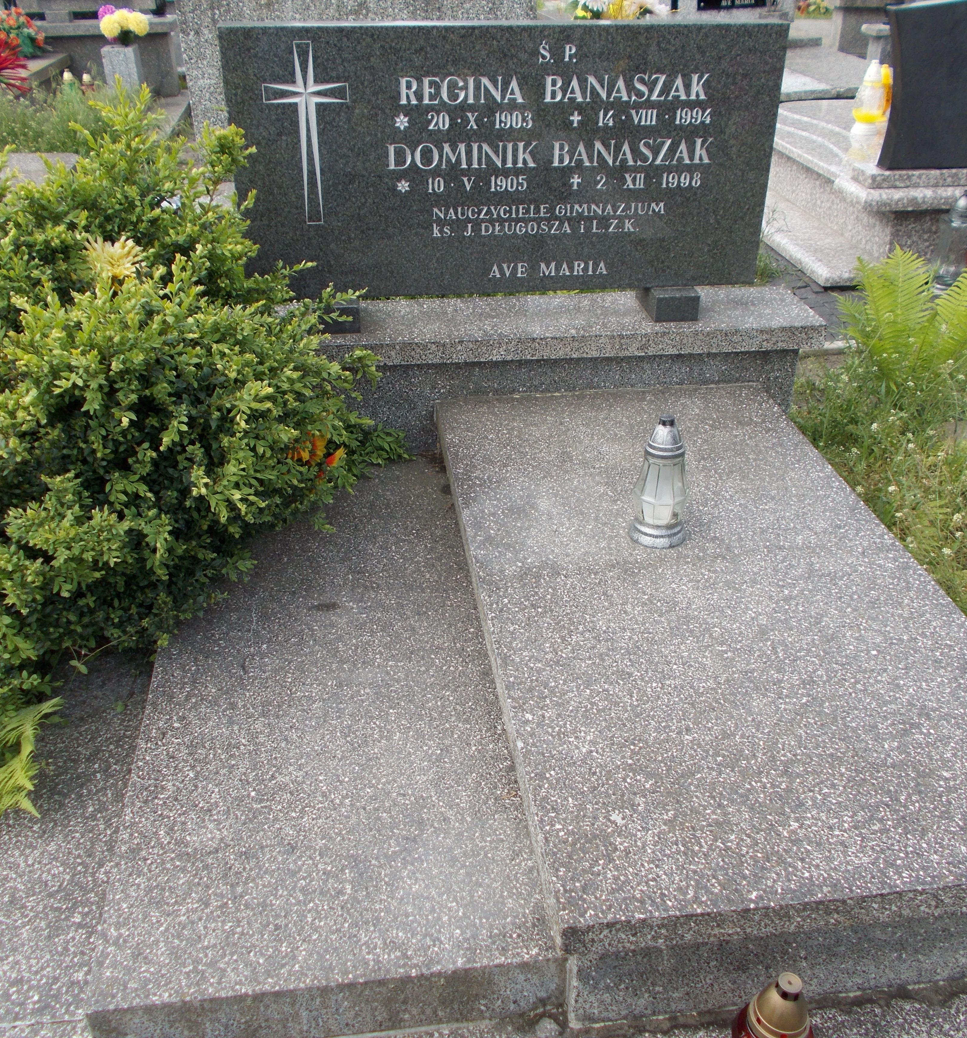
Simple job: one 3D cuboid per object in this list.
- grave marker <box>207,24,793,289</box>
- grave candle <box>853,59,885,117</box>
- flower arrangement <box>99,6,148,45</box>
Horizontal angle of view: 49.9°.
[{"bbox_3d":[0.059,-0.845,2.477,1.270,0.604,0.085,-4,30,-7],"label":"grave marker"},{"bbox_3d":[1.941,-2.122,5.163,0.140,0.260,0.140,-4,31,-7],"label":"grave candle"},{"bbox_3d":[-2.379,-3.269,6.900,0.320,0.260,0.300,-4,31,-7],"label":"flower arrangement"}]

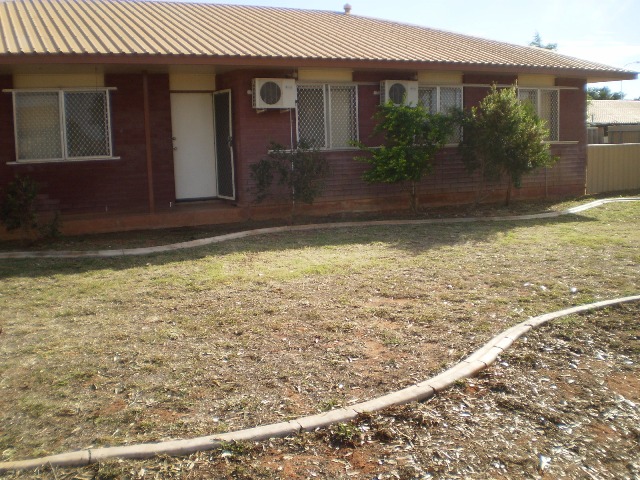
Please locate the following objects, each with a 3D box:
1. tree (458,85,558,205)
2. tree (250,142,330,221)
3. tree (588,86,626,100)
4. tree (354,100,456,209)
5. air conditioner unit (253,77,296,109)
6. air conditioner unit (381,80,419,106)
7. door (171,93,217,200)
[{"bbox_3d":[3.947,-1.987,13.840,2.038,2.497,1.750,-5,9,-25],"label":"tree"},{"bbox_3d":[-0.531,-1.048,11.966,1.409,1.400,1.200,-5,9,-25],"label":"tree"},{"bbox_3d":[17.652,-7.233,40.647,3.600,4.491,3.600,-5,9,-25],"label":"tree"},{"bbox_3d":[1.608,-1.579,12.793,1.846,2.108,1.550,-5,9,-25],"label":"tree"},{"bbox_3d":[-0.838,-2.665,12.119,0.780,0.540,0.270,-5,9,-25],"label":"air conditioner unit"},{"bbox_3d":[1.573,-2.898,13.223,0.770,0.530,0.270,-5,9,-25],"label":"air conditioner unit"},{"bbox_3d":[-2.448,-1.832,12.943,0.830,2.040,0.050,-5,9,-25],"label":"door"}]

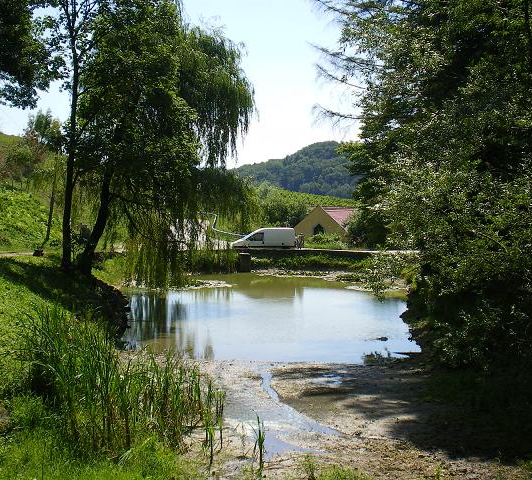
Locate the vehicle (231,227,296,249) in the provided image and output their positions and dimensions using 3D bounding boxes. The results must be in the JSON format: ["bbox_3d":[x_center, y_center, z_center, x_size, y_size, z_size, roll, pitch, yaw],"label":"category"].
[{"bbox_3d":[-0.200,0.120,72.500,4.450,1.920,1.820,0,1,-5],"label":"vehicle"}]

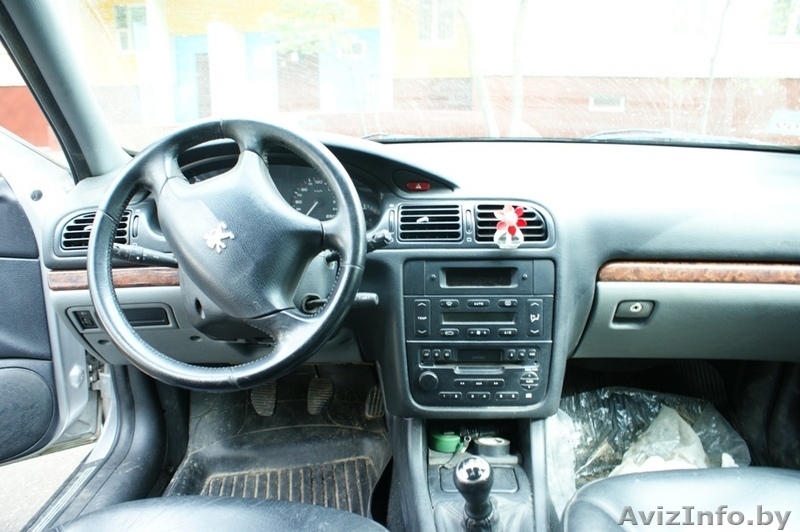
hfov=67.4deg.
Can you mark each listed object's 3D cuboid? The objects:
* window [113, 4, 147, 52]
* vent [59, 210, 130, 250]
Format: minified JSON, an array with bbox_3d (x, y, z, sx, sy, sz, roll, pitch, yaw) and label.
[{"bbox_3d":[-8.811,-7.765,19.600,1.150,1.500,0.120,-1,14,-3],"label":"window"},{"bbox_3d":[-0.484,-0.057,0.955,0.109,0.060,0.030,-1,4,0],"label":"vent"}]

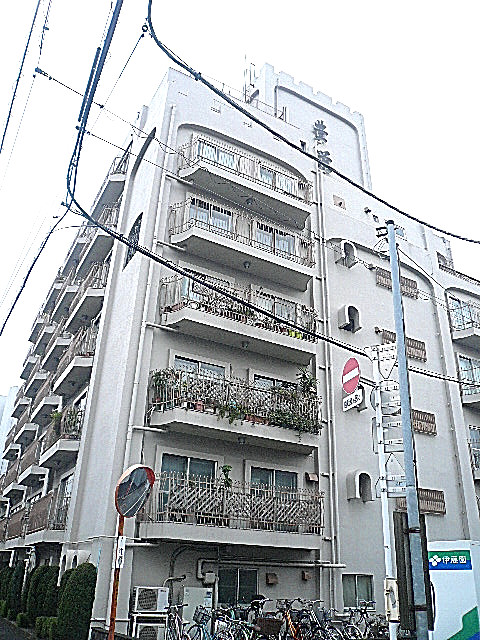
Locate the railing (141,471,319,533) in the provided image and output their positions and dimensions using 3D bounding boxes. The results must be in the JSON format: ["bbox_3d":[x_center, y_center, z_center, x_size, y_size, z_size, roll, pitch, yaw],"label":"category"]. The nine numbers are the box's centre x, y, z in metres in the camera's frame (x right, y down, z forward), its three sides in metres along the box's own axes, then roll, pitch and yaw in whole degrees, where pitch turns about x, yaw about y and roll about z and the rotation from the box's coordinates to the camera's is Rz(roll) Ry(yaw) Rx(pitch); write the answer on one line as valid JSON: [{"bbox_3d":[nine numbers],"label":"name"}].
[{"bbox_3d":[0.056,5.046,13.976,5.525,1.137,0.750,16,-29,-25],"label":"railing"}]

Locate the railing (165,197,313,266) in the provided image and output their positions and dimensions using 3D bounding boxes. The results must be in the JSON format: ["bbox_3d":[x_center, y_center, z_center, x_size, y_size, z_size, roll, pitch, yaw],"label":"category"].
[{"bbox_3d":[0.304,-2.616,17.268,5.220,1.080,0.972,16,-30,-25],"label":"railing"}]

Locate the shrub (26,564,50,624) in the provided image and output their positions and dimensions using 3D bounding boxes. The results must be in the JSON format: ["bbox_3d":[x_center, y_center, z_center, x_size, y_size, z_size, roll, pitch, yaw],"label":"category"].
[{"bbox_3d":[-5.435,7.555,14.130,0.750,1.600,0.750,15,-29,-26],"label":"shrub"}]

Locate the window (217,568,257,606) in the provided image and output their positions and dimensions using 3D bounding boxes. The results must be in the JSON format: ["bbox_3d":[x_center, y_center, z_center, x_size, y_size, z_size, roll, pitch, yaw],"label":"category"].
[{"bbox_3d":[-0.066,7.071,13.706,1.212,0.867,0.120,16,-29,-25],"label":"window"}]

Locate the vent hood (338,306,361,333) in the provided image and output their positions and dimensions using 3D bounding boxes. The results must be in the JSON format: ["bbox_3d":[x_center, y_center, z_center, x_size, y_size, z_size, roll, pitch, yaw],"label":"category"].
[{"bbox_3d":[4.028,-0.064,18.922,0.680,0.820,0.480,15,-29,-26],"label":"vent hood"}]

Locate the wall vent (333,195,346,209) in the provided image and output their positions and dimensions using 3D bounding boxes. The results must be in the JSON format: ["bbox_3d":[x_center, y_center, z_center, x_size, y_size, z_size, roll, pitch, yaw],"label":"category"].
[{"bbox_3d":[4.074,-4.801,21.053,0.590,0.420,0.120,15,-29,-26],"label":"wall vent"}]

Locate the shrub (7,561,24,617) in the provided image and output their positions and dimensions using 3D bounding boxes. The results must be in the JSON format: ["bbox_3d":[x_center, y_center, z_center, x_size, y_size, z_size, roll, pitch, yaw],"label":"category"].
[{"bbox_3d":[-7.705,9.230,17.763,0.750,1.650,0.750,15,-29,-26],"label":"shrub"}]

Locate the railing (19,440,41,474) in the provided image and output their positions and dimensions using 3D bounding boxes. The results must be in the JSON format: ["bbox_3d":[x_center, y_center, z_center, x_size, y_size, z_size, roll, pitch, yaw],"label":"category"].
[{"bbox_3d":[-9.040,6.103,22.794,0.640,1.080,4.000,15,-29,-26],"label":"railing"}]

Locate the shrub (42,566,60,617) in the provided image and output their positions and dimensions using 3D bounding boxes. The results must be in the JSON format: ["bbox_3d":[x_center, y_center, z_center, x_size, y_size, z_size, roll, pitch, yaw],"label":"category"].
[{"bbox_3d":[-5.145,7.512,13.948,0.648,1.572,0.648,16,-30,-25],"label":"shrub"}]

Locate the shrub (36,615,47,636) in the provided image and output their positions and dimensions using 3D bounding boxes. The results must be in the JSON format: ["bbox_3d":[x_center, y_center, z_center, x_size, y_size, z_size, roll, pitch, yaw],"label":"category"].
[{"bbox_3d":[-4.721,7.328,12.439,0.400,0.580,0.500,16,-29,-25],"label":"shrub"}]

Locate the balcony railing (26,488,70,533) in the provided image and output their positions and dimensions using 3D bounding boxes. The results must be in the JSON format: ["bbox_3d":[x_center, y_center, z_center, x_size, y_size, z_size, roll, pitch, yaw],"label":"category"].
[{"bbox_3d":[-6.582,6.720,17.793,0.663,1.106,4.264,16,-29,-25],"label":"balcony railing"}]

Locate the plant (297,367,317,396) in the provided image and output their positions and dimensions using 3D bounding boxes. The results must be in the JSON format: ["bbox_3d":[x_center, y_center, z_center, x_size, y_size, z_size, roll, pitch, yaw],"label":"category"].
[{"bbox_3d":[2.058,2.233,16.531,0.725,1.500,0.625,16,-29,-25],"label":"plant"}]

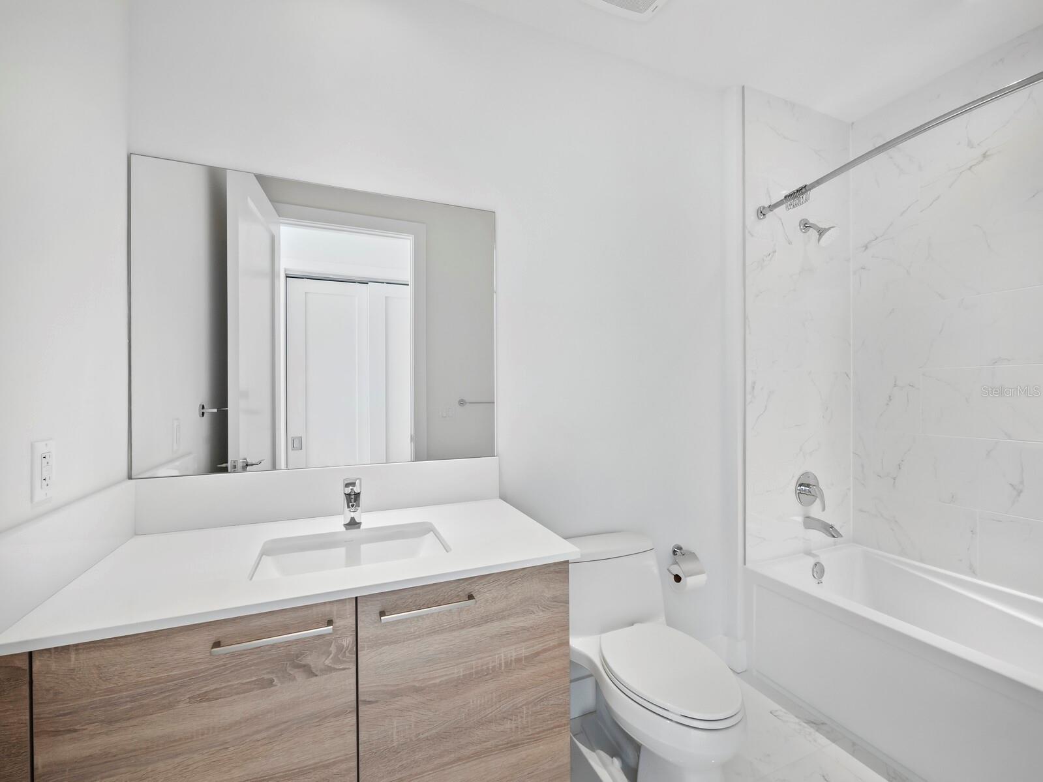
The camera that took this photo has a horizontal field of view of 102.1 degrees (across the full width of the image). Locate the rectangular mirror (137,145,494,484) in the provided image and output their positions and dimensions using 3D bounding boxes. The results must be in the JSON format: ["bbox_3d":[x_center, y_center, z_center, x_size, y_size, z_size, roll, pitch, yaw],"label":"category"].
[{"bbox_3d":[-0.564,-0.200,1.306,1.012,0.860,0.015,0,0,-22],"label":"rectangular mirror"}]

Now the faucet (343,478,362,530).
[{"bbox_3d":[-0.477,0.317,1.193,0.049,0.138,0.140,0,0,-22],"label":"faucet"}]

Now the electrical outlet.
[{"bbox_3d":[-0.910,0.152,0.803,0.008,0.114,0.067,0,0,-22],"label":"electrical outlet"}]

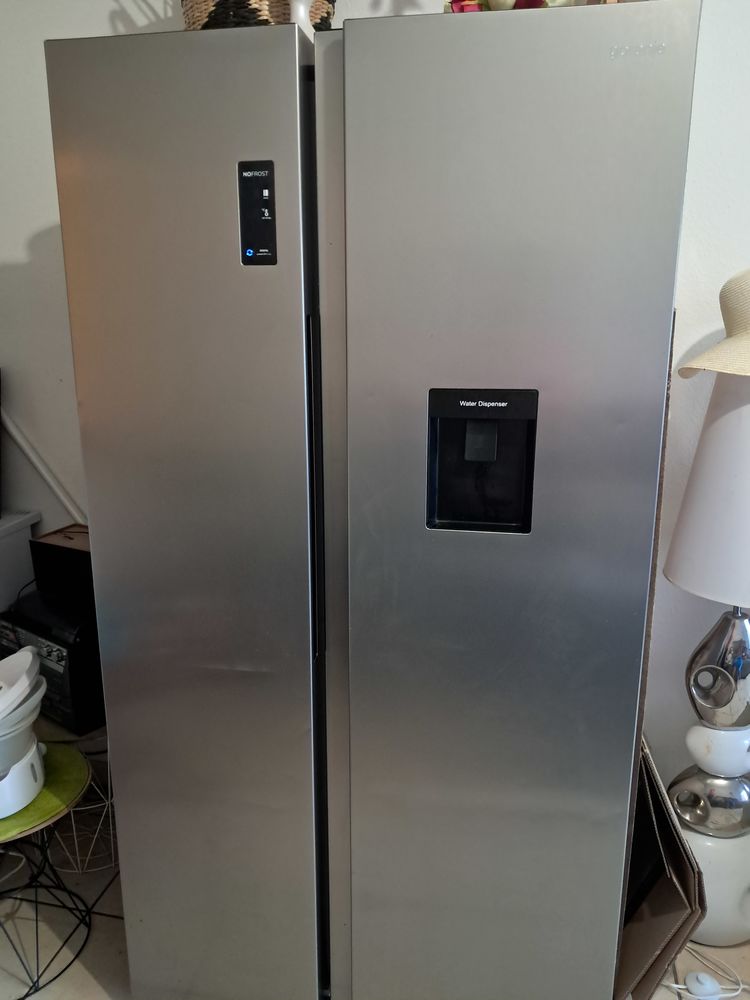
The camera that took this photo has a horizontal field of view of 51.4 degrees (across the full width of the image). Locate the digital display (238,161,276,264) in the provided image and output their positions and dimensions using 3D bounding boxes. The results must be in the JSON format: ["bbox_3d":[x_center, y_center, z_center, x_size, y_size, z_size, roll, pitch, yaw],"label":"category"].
[{"bbox_3d":[-0.171,-0.418,1.141,0.055,0.145,0.010,3,14,10],"label":"digital display"}]

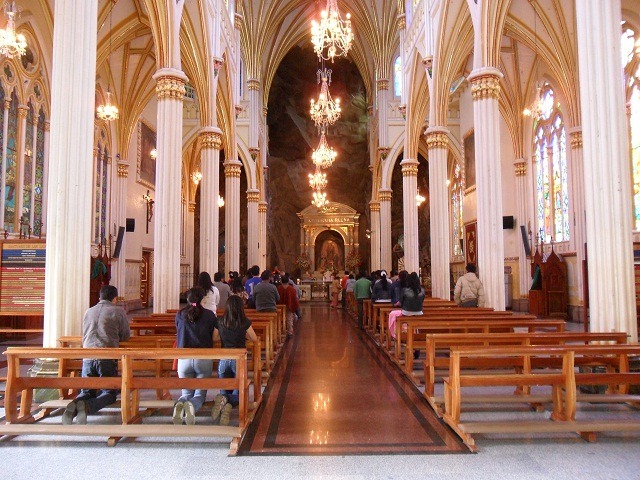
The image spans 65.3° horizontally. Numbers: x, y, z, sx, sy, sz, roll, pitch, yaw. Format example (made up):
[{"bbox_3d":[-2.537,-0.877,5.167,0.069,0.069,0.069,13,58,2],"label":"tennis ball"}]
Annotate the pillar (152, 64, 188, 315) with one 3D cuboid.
[{"bbox_3d":[-3.392,-0.845,11.157,0.760,6.136,0.760,0,-4,-1],"label":"pillar"}]

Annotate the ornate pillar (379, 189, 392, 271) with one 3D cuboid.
[{"bbox_3d":[3.449,0.306,25.677,0.740,5.948,0.740,0,-4,-1],"label":"ornate pillar"}]

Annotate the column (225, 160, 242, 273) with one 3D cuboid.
[{"bbox_3d":[-3.354,-0.123,19.169,0.740,5.948,0.740,0,-4,-1],"label":"column"}]

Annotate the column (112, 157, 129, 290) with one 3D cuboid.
[{"bbox_3d":[-7.930,-0.348,19.952,0.517,5.735,0.547,0,-4,-1],"label":"column"}]

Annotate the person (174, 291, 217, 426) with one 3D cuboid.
[{"bbox_3d":[-1.342,1.191,5.380,0.460,1.340,0.820,-1,-4,6],"label":"person"}]

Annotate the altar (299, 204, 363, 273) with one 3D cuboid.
[{"bbox_3d":[0.554,0.265,32.445,4.134,5.446,1.216,0,-4,-1],"label":"altar"}]

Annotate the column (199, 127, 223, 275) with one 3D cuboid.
[{"bbox_3d":[-3.294,-0.426,14.929,0.740,5.948,0.740,0,-4,-1],"label":"column"}]

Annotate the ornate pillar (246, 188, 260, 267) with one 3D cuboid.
[{"bbox_3d":[-3.610,0.214,26.935,0.699,6.042,0.699,0,-4,-1],"label":"ornate pillar"}]

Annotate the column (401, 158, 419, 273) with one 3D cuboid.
[{"bbox_3d":[3.540,-0.153,19.269,0.740,5.948,0.740,0,-4,-1],"label":"column"}]

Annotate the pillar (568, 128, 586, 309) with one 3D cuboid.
[{"bbox_3d":[7.824,-0.723,15.108,0.420,5.433,0.520,0,-4,-1],"label":"pillar"}]

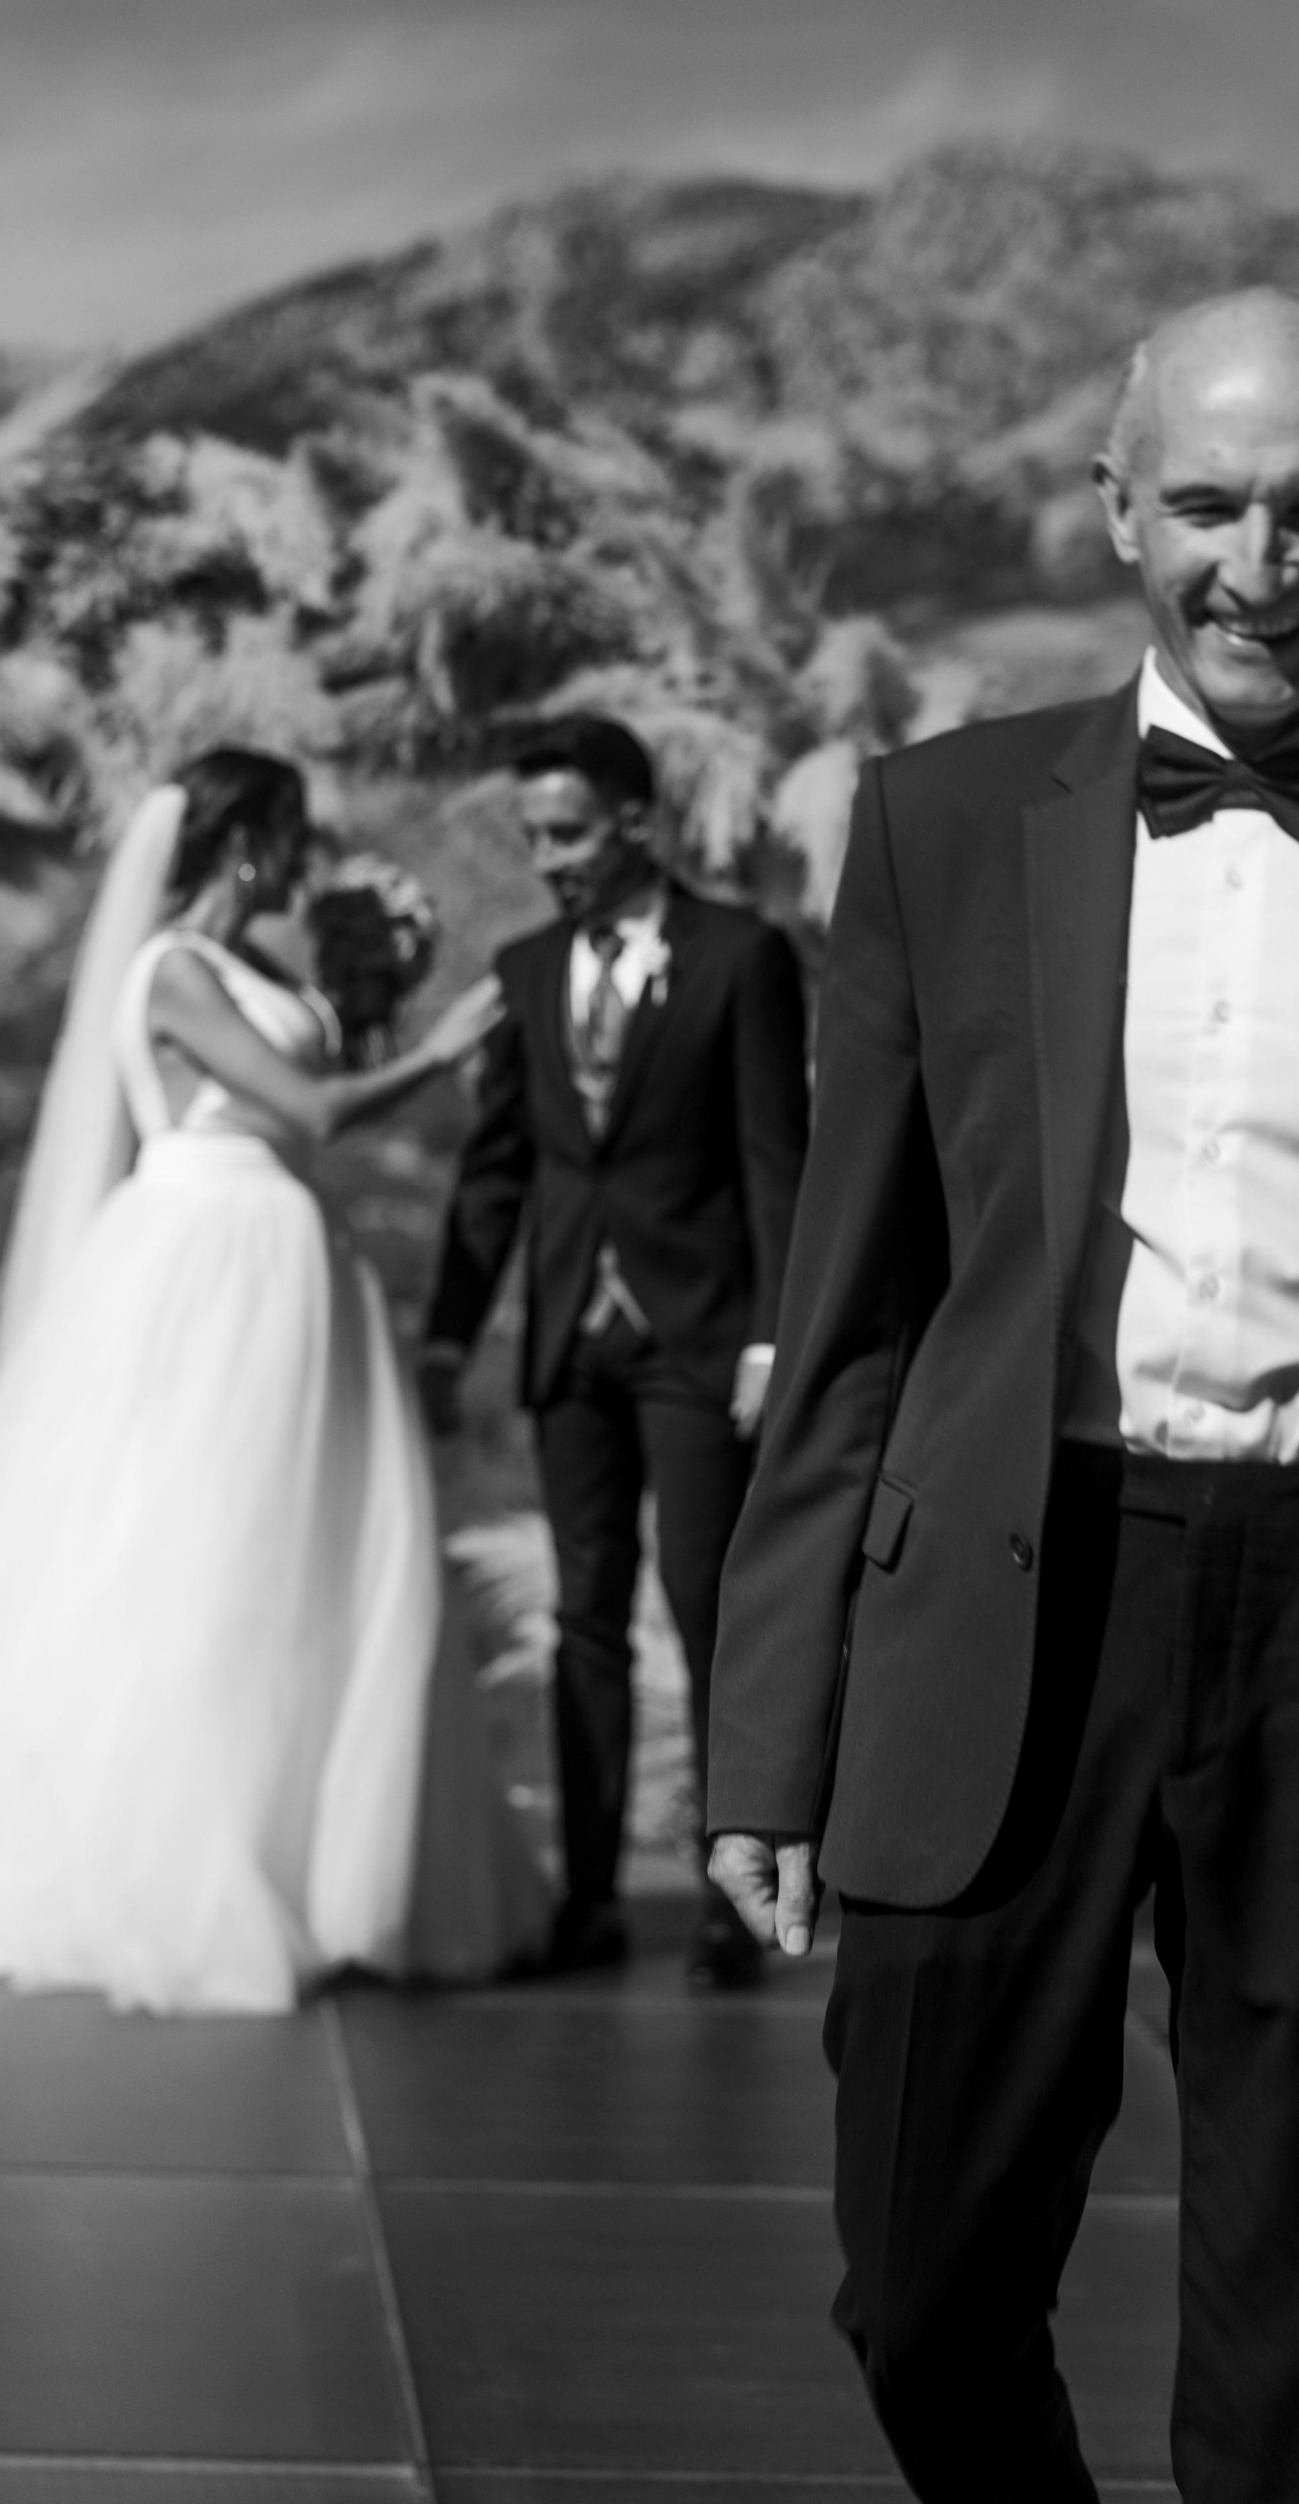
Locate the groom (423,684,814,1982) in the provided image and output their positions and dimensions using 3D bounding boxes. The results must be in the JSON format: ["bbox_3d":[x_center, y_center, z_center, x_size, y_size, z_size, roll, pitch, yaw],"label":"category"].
[{"bbox_3d":[-0.049,0.131,8.150,0.550,1.750,0.360,1,2,26],"label":"groom"}]

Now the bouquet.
[{"bbox_3d":[-0.392,-0.410,8.250,0.210,0.310,0.210,-1,2,-37],"label":"bouquet"}]

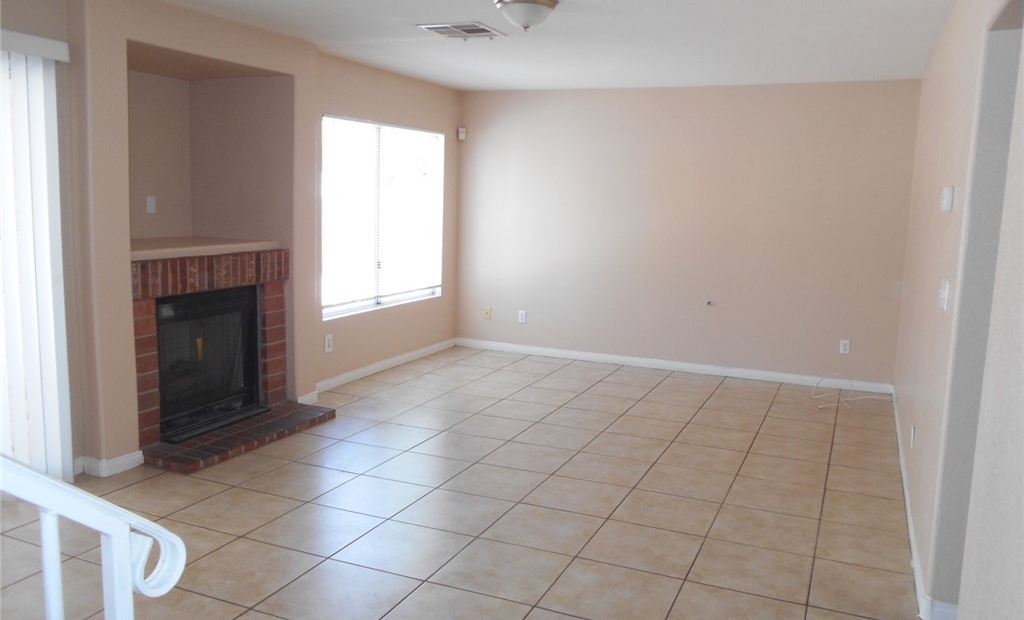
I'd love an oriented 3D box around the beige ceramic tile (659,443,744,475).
[{"bbox_3d":[1.124,0.876,4.526,0.450,0.012,0.450,4,8,24],"label":"beige ceramic tile"}]

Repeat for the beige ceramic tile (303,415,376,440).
[{"bbox_3d":[-1.122,0.758,5.038,0.413,0.010,0.442,5,9,24],"label":"beige ceramic tile"}]

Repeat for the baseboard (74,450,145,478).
[{"bbox_3d":[-2.154,0.818,4.110,0.160,0.090,0.330,4,8,24],"label":"baseboard"}]

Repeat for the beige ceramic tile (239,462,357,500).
[{"bbox_3d":[-1.112,0.895,4.038,0.450,0.012,0.450,4,8,23],"label":"beige ceramic tile"}]

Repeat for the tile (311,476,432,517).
[{"bbox_3d":[-0.681,0.924,3.829,0.450,0.010,0.450,5,8,24],"label":"tile"}]

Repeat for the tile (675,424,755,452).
[{"bbox_3d":[1.313,0.827,4.942,0.450,0.012,0.450,4,8,24],"label":"tile"}]

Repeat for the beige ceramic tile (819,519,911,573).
[{"bbox_3d":[1.540,1.036,3.357,0.372,0.010,0.442,5,9,24],"label":"beige ceramic tile"}]

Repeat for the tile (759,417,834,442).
[{"bbox_3d":[1.943,0.812,5.233,0.450,0.012,0.450,4,8,23],"label":"tile"}]

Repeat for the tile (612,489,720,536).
[{"bbox_3d":[0.752,0.974,3.722,0.450,0.012,0.450,4,8,23],"label":"tile"}]

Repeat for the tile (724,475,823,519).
[{"bbox_3d":[1.347,0.957,3.926,0.450,0.012,0.450,4,8,24],"label":"tile"}]

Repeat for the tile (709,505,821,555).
[{"bbox_3d":[1.161,1.006,3.527,0.449,0.010,0.442,5,9,24],"label":"tile"}]

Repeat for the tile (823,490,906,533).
[{"bbox_3d":[1.725,0.984,3.762,0.372,0.010,0.442,5,9,24],"label":"tile"}]

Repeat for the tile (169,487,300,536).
[{"bbox_3d":[-1.281,0.941,3.602,0.450,0.010,0.450,5,8,24],"label":"tile"}]

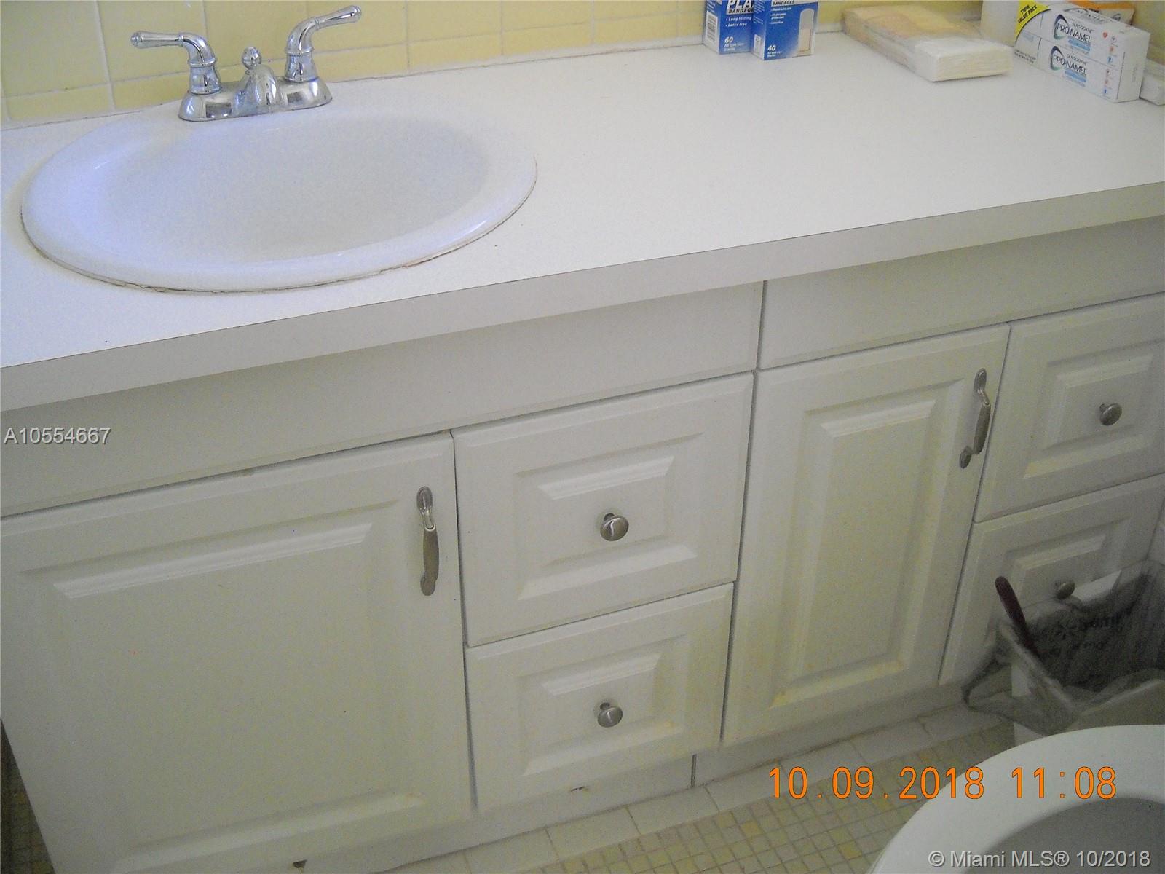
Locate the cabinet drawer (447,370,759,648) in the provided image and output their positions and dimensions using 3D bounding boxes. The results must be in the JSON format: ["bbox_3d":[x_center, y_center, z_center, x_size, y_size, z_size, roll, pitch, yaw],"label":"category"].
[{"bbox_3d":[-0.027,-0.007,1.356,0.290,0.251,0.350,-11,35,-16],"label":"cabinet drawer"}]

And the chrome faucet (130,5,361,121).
[{"bbox_3d":[-0.340,-0.382,1.334,0.244,0.086,0.132,-11,35,-16],"label":"chrome faucet"}]

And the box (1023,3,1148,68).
[{"bbox_3d":[0.564,-0.458,1.443,0.035,0.036,0.176,-13,36,-18],"label":"box"}]

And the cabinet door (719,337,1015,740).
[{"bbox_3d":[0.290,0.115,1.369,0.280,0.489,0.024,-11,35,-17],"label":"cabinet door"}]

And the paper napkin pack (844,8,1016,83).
[{"bbox_3d":[0.414,-0.479,1.546,0.105,0.028,0.207,-11,35,-16],"label":"paper napkin pack"}]

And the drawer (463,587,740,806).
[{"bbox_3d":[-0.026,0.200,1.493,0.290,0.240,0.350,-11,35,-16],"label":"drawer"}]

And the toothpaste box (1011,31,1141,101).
[{"bbox_3d":[0.564,-0.429,1.463,0.035,0.036,0.176,-13,36,-18],"label":"toothpaste box"}]

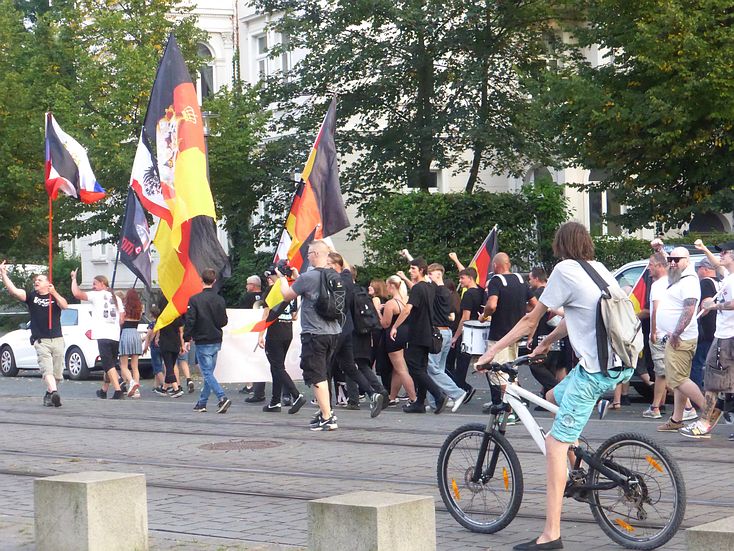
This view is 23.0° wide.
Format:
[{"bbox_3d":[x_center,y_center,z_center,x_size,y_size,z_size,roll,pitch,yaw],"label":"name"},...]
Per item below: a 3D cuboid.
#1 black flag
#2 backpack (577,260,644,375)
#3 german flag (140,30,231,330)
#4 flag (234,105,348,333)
[{"bbox_3d":[-3.249,-0.519,25.300,0.460,1.380,0.350,-2,0,-6],"label":"black flag"},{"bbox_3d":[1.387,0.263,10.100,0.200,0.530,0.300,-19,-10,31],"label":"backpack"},{"bbox_3d":[-2.477,-1.269,24.600,1.200,3.950,0.650,-2,0,-6],"label":"german flag"},{"bbox_3d":[-0.921,-0.698,21.700,1.300,2.750,0.600,-2,0,-6],"label":"flag"}]

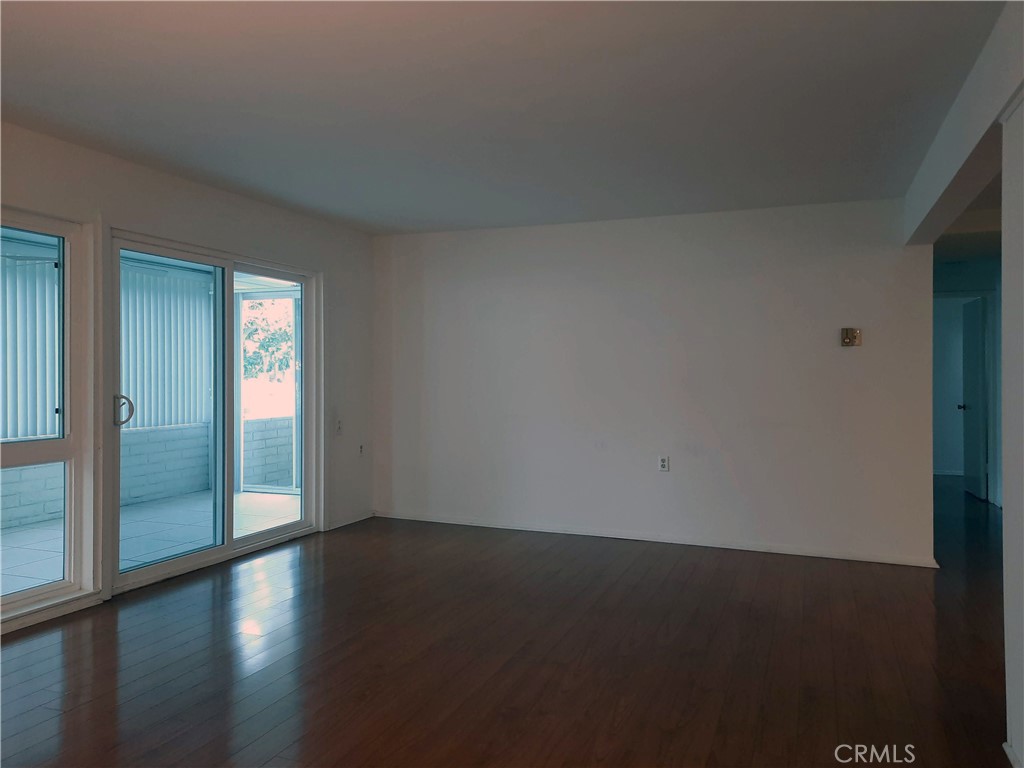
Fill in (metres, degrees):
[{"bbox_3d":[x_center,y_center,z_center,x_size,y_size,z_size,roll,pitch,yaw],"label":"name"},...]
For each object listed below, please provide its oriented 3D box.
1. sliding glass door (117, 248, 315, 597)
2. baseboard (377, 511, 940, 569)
[{"bbox_3d":[-1.940,0.148,4.989,0.090,1.984,1.791,1,1,22],"label":"sliding glass door"},{"bbox_3d":[0.804,1.156,5.670,4.322,0.060,0.025,1,1,22],"label":"baseboard"}]

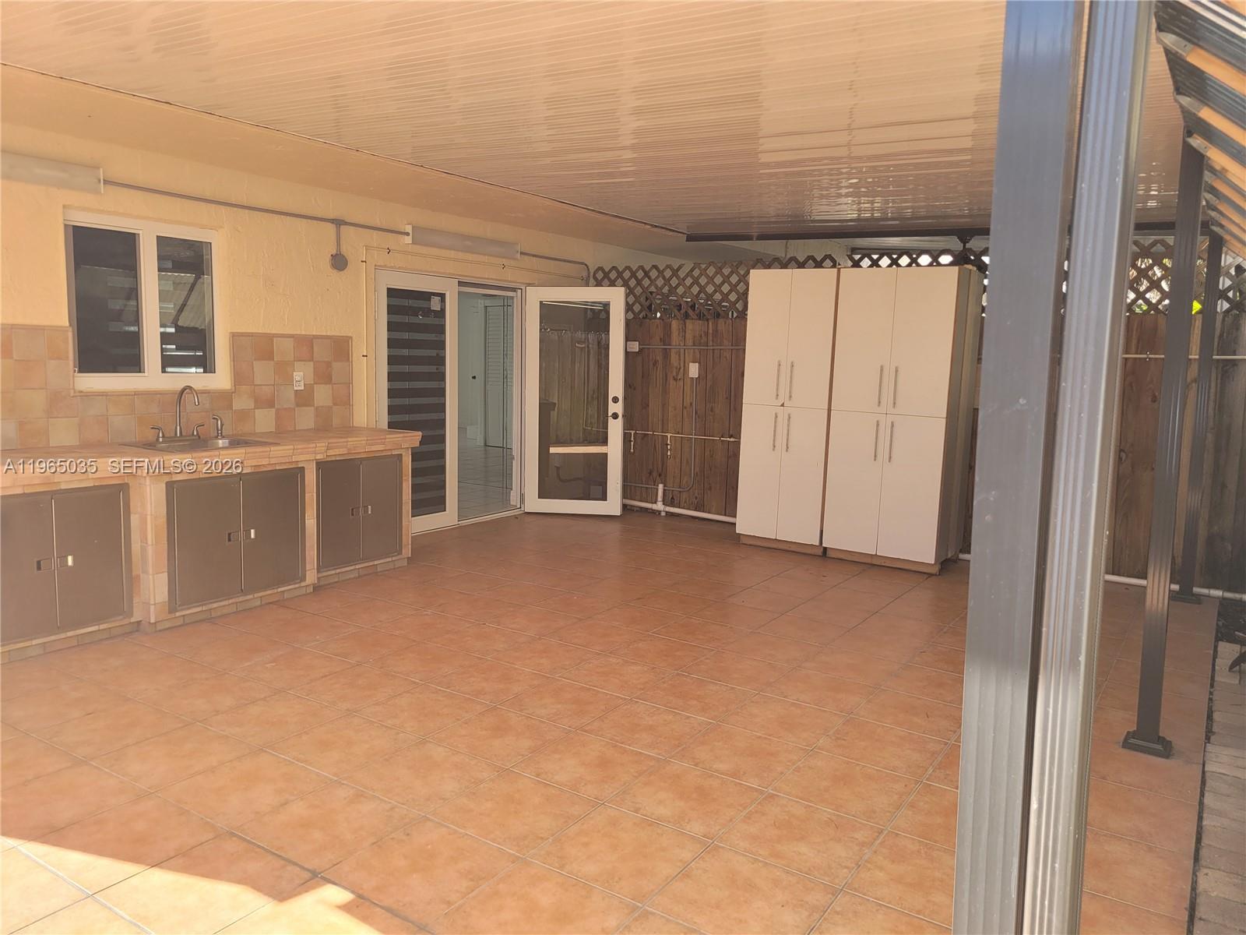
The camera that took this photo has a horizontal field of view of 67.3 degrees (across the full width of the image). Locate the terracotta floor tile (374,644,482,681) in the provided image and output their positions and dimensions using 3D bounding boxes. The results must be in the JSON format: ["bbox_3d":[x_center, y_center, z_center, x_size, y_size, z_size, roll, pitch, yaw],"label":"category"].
[{"bbox_3d":[-0.978,0.958,4.595,0.425,0.012,0.425,7,9,32],"label":"terracotta floor tile"}]

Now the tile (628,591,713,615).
[{"bbox_3d":[0.316,0.837,5.801,0.425,0.012,0.425,7,9,32],"label":"tile"}]

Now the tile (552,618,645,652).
[{"bbox_3d":[-0.148,0.937,5.168,0.428,0.012,0.428,7,9,32],"label":"tile"}]

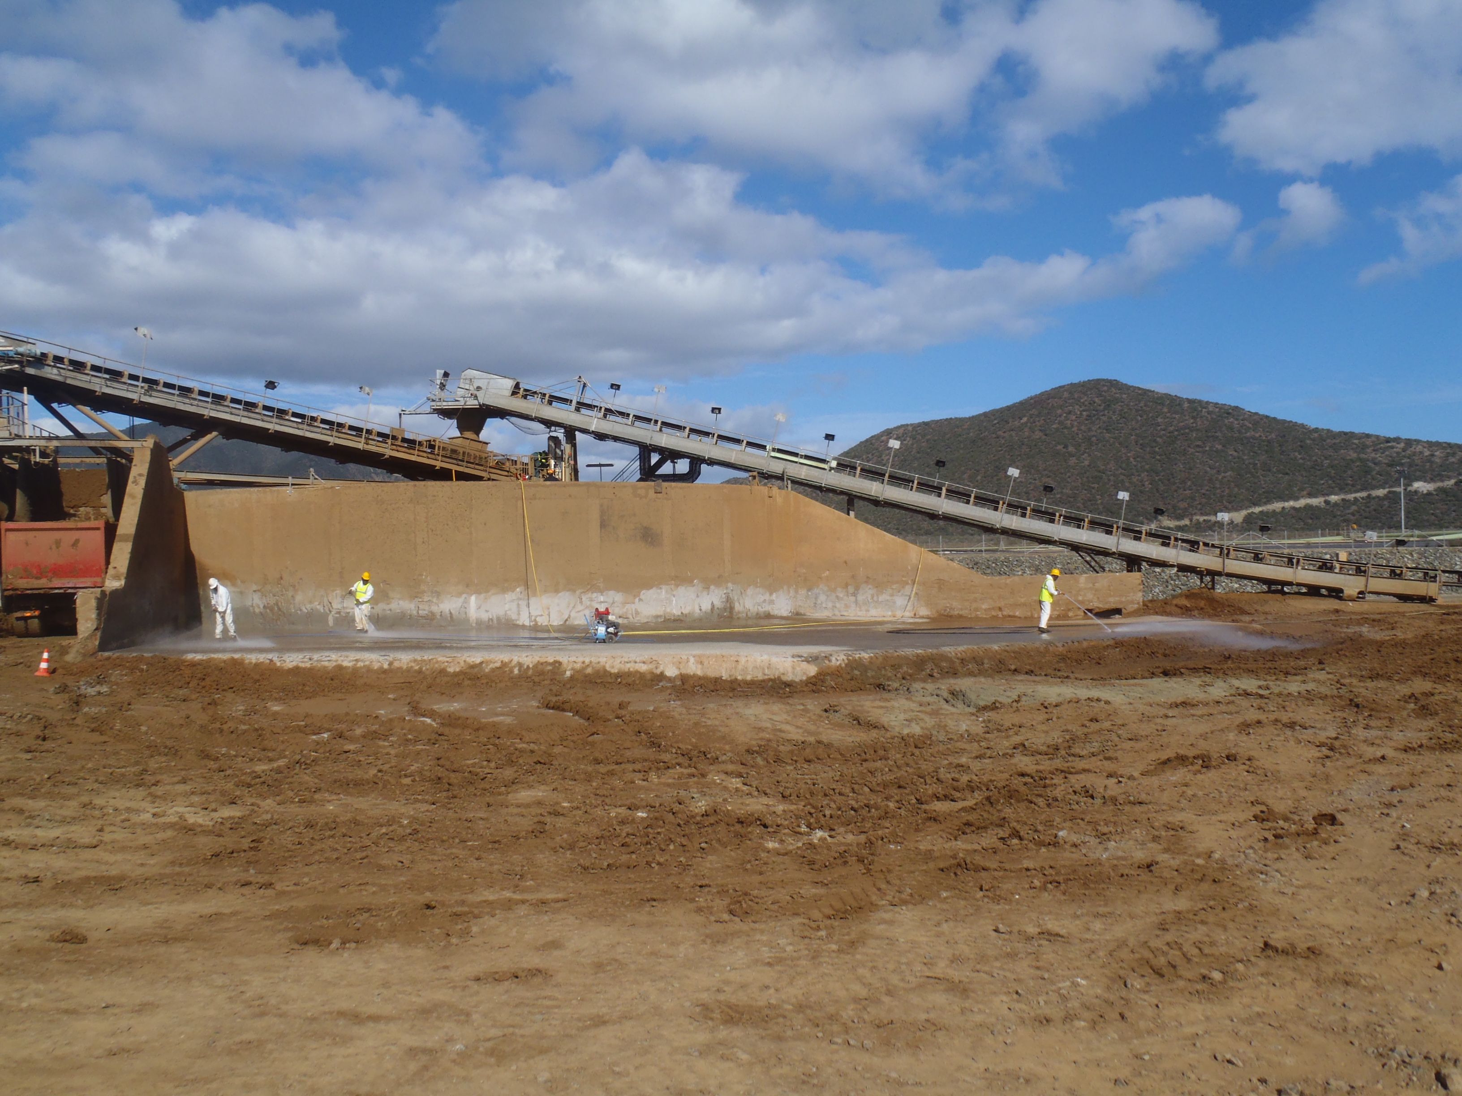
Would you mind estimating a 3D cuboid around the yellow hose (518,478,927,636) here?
[{"bbox_3d":[0.280,0.170,36.060,13.100,4.650,3.900,0,0,-10],"label":"yellow hose"}]

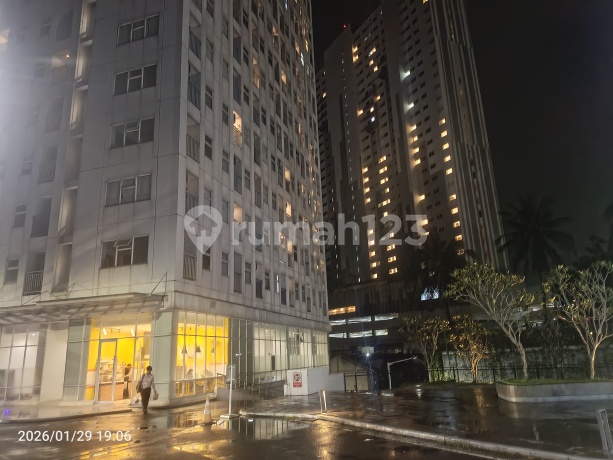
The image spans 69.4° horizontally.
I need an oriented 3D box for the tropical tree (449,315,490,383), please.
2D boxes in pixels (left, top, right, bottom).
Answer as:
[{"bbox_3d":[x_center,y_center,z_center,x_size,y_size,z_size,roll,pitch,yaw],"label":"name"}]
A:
[{"bbox_3d":[7.672,5.542,20.743,1.769,3.124,1.769,-3,-15,0],"label":"tropical tree"}]

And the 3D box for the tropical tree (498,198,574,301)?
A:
[{"bbox_3d":[19.906,3.893,36.977,6.394,14.160,6.394,-3,-15,0],"label":"tropical tree"}]

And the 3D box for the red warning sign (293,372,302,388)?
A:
[{"bbox_3d":[-0.359,6.271,18.499,0.356,0.586,0.030,-7,-16,17],"label":"red warning sign"}]

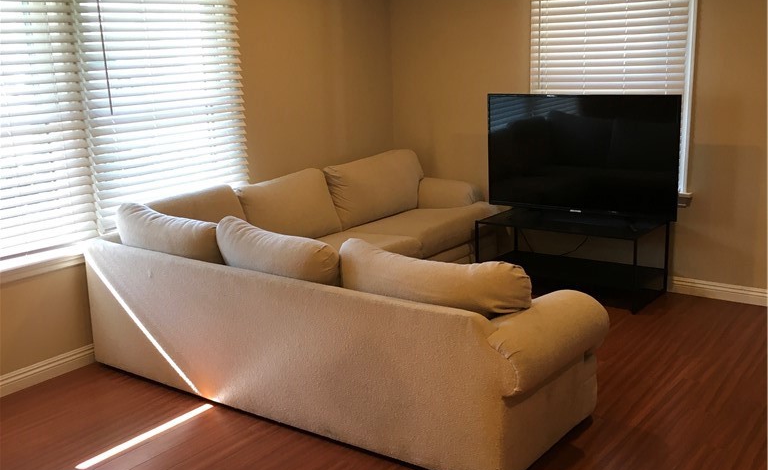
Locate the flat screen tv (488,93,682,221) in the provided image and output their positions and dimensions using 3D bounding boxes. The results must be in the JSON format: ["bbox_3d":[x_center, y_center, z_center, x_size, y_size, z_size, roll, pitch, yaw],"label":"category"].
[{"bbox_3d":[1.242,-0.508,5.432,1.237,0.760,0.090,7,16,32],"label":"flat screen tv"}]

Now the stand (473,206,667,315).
[{"bbox_3d":[1.206,0.136,5.561,1.079,0.453,0.531,8,16,35],"label":"stand"}]

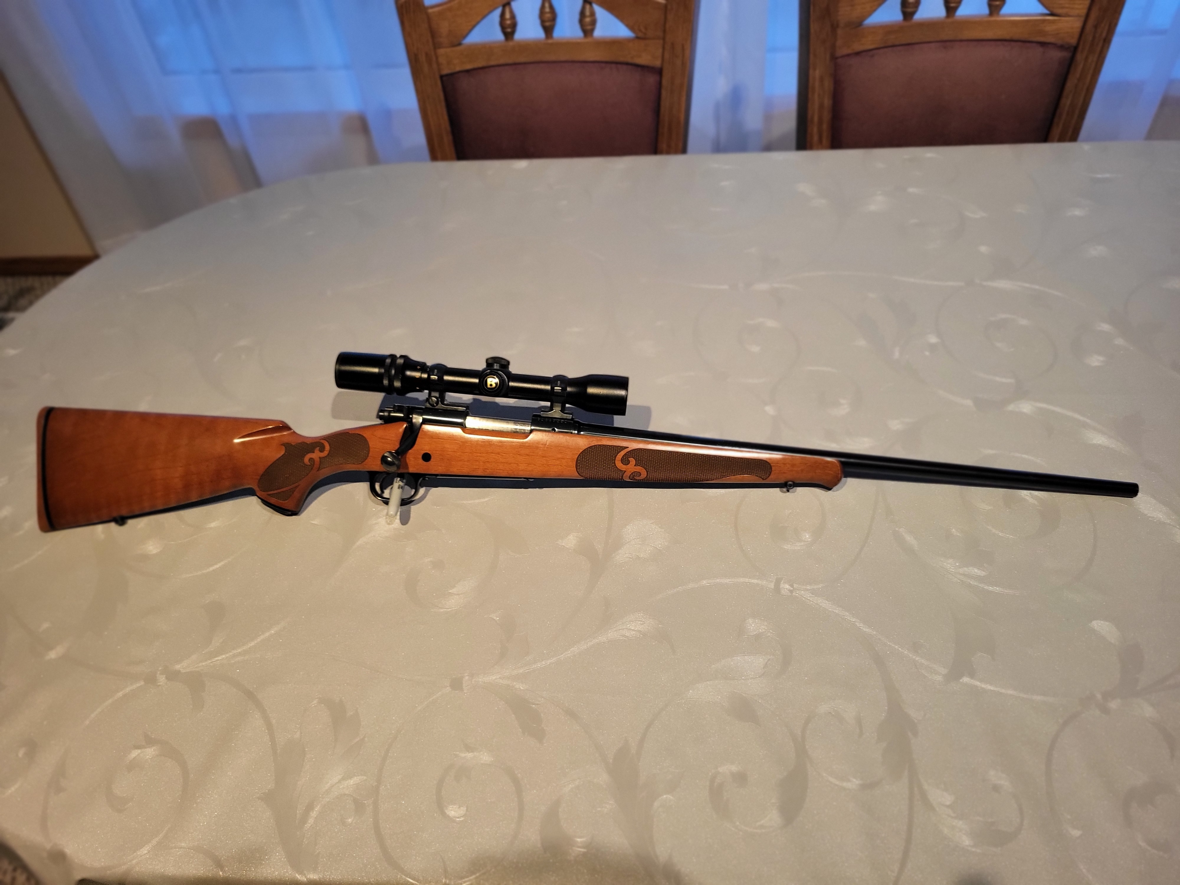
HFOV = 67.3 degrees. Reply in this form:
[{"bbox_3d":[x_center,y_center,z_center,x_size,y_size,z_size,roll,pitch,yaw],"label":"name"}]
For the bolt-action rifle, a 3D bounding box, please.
[{"bbox_3d":[-0.011,0.009,0.865,1.078,0.074,0.215,3,66,2],"label":"bolt-action rifle"}]

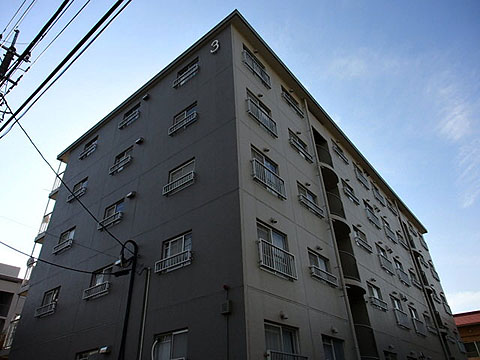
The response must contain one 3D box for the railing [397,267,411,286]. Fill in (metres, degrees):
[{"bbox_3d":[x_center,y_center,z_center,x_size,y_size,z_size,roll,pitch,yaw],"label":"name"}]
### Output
[{"bbox_3d":[9.387,5.642,20.003,0.200,0.660,1.900,-26,-40,31],"label":"railing"}]

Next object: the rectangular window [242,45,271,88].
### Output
[{"bbox_3d":[0.678,-4.506,14.280,0.200,0.680,1.740,-26,-40,31],"label":"rectangular window"}]

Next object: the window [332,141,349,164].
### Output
[{"bbox_3d":[5.575,-1.562,19.411,0.200,1.070,1.550,-26,-41,30],"label":"window"}]

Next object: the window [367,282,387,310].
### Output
[{"bbox_3d":[6.028,5.129,15.394,0.250,1.030,1.850,-26,-40,31],"label":"window"}]

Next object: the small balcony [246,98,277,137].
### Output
[{"bbox_3d":[0.829,-2.203,12.648,0.135,0.743,1.607,-26,-41,30],"label":"small balcony"}]

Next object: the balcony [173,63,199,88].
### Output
[{"bbox_3d":[-2.260,-4.319,14.528,1.458,0.378,0.135,-26,-41,30],"label":"balcony"}]

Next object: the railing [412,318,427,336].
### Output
[{"bbox_3d":[9.532,7.778,18.412,0.120,0.800,1.850,-26,-41,30],"label":"railing"}]

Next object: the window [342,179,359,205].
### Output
[{"bbox_3d":[5.770,0.639,18.191,0.176,0.999,1.620,-26,-41,30],"label":"window"}]

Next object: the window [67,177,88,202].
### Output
[{"bbox_3d":[-7.924,0.505,16.958,1.431,0.999,0.176,-26,-41,30],"label":"window"}]

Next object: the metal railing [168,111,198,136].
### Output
[{"bbox_3d":[-2.170,-2.095,13.146,1.472,0.341,0.151,-26,-40,30],"label":"metal railing"}]

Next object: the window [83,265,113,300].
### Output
[{"bbox_3d":[-4.874,3.537,12.065,1.420,0.970,0.200,-26,-41,30],"label":"window"}]

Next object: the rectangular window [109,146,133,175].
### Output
[{"bbox_3d":[-5.099,-0.851,15.091,1.420,1.020,0.200,-26,-41,30],"label":"rectangular window"}]

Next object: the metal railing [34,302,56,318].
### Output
[{"bbox_3d":[-7.702,5.218,13.717,1.431,0.378,0.135,-26,-41,30],"label":"metal railing"}]

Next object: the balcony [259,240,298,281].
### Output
[{"bbox_3d":[1.081,2.284,9.783,0.151,0.756,1.794,-26,-40,30],"label":"balcony"}]

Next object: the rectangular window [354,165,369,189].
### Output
[{"bbox_3d":[7.486,-0.216,21.494,0.176,1.418,1.606,-26,-41,30],"label":"rectangular window"}]

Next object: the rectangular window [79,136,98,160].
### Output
[{"bbox_3d":[-7.999,-1.691,18.425,1.400,1.080,0.200,-26,-41,30],"label":"rectangular window"}]

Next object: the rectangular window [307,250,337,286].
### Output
[{"bbox_3d":[2.786,2.977,11.753,0.200,0.990,1.640,-26,-41,30],"label":"rectangular window"}]

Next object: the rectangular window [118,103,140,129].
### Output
[{"bbox_3d":[-5.346,-3.209,17.098,1.530,1.040,0.260,-26,-40,31],"label":"rectangular window"}]

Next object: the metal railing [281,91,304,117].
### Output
[{"bbox_3d":[2.544,-3.452,16.285,0.151,0.361,1.853,-26,-40,30],"label":"metal railing"}]

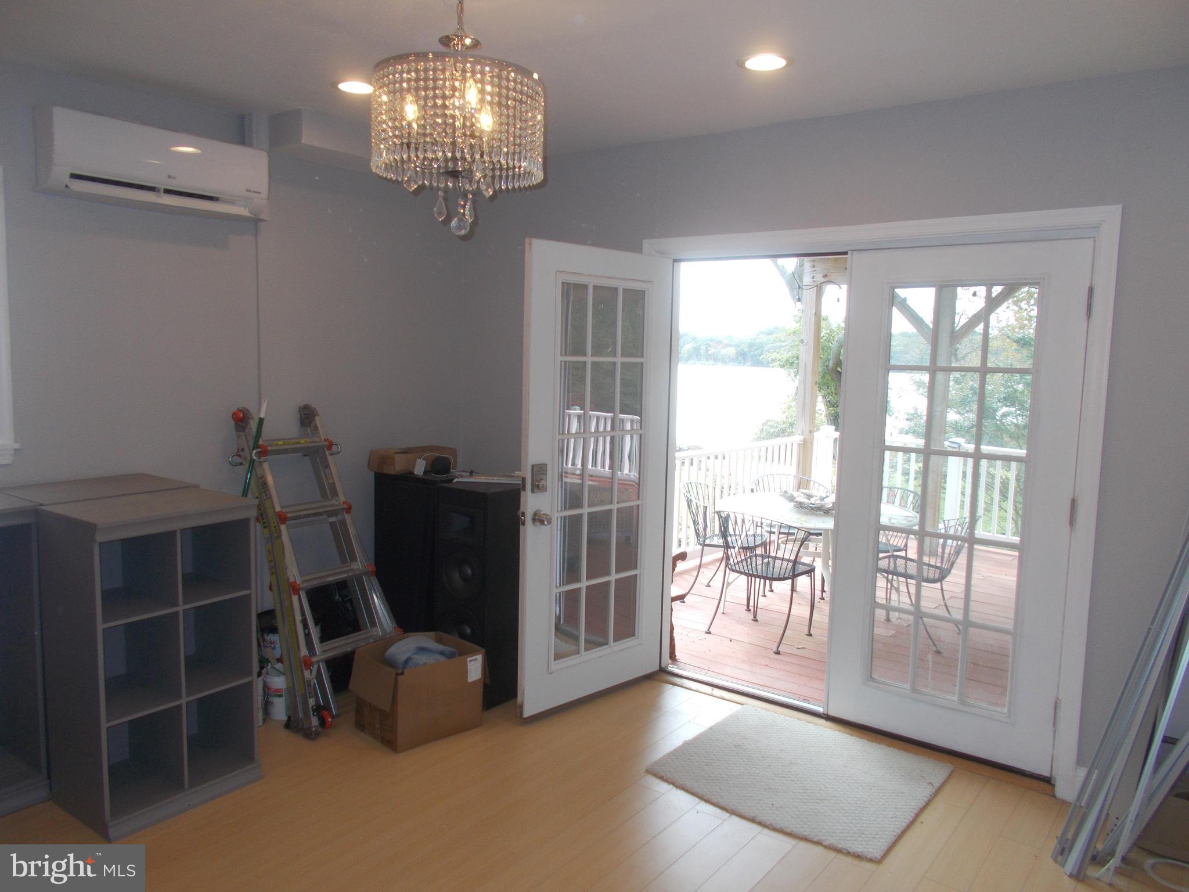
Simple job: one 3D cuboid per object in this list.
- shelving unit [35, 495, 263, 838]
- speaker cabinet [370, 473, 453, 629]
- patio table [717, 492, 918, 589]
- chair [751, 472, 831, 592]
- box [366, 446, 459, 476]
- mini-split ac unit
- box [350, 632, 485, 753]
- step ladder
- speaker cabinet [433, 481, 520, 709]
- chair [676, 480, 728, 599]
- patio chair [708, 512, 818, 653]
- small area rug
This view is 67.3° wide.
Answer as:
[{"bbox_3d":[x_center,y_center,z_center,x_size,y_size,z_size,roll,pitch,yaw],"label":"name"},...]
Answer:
[{"bbox_3d":[-1.566,0.717,3.176,0.450,1.031,0.557,6,8,36],"label":"shelving unit"},{"bbox_3d":[-0.808,0.619,4.443,0.408,0.985,0.388,6,8,36],"label":"speaker cabinet"},{"bbox_3d":[1.429,0.777,5.856,1.323,0.716,1.323,6,8,36],"label":"patio table"},{"bbox_3d":[1.524,0.642,6.758,0.577,0.796,0.567,2,6,6],"label":"chair"},{"bbox_3d":[-0.906,0.066,4.496,0.368,0.107,0.184,-5,9,-44],"label":"box"},{"bbox_3d":[-1.729,-1.111,3.557,0.199,0.303,0.841,6,8,36],"label":"mini-split ac unit"},{"bbox_3d":[-0.750,1.021,3.763,0.438,0.338,0.343,-4,8,-42],"label":"box"},{"bbox_3d":[-1.210,0.490,3.940,0.229,1.393,0.567,-17,-7,35],"label":"step ladder"},{"bbox_3d":[-0.498,0.657,4.196,0.368,0.975,0.398,6,8,36],"label":"speaker cabinet"},{"bbox_3d":[0.911,0.679,6.293,0.567,0.796,0.577,4,7,26],"label":"chair"},{"bbox_3d":[1.019,0.773,5.452,0.577,0.796,0.567,7,9,44],"label":"patio chair"},{"bbox_3d":[0.794,1.245,3.450,0.924,0.015,0.829,6,8,36],"label":"small area rug"}]

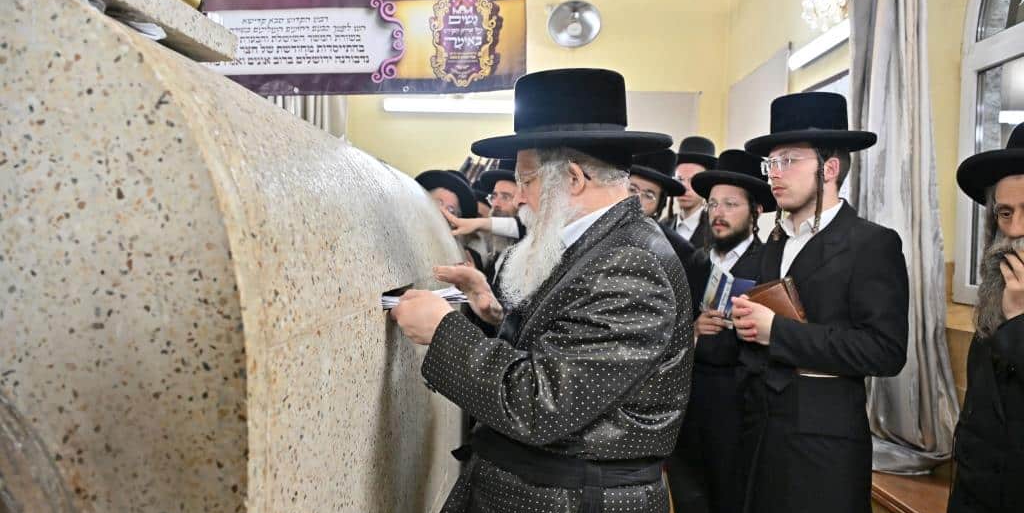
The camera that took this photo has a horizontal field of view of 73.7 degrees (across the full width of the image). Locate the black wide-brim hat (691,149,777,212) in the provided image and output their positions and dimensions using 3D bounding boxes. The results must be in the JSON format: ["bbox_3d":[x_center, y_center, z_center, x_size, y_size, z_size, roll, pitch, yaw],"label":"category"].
[{"bbox_3d":[0.844,-0.288,2.550,0.350,0.135,0.330,19,-12,-41],"label":"black wide-brim hat"}]

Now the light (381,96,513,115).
[{"bbox_3d":[-0.220,-0.963,4.370,1.200,0.080,0.060,0,2,0],"label":"light"}]

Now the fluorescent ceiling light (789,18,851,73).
[{"bbox_3d":[1.360,-0.920,2.790,0.060,0.080,1.120,0,2,0],"label":"fluorescent ceiling light"}]

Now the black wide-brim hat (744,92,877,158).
[{"bbox_3d":[0.845,-0.379,1.950,0.360,0.135,0.335,-3,0,-6],"label":"black wide-brim hat"}]

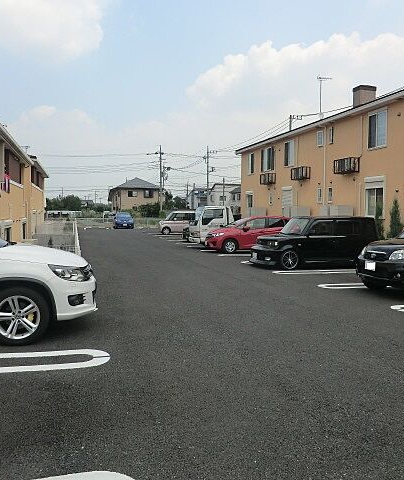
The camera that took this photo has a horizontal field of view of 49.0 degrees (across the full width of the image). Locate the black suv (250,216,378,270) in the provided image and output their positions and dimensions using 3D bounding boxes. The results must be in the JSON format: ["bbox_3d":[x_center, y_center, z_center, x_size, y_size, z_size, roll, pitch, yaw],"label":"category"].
[{"bbox_3d":[3.592,0.052,14.451,3.900,1.630,1.690,0,4,-16],"label":"black suv"}]

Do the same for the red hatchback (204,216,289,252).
[{"bbox_3d":[2.111,-0.267,19.244,3.955,1.530,1.695,0,4,-16],"label":"red hatchback"}]

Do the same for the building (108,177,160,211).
[{"bbox_3d":[-12.428,-7.691,83.192,8.100,8.100,9.700,-1,4,-21],"label":"building"}]

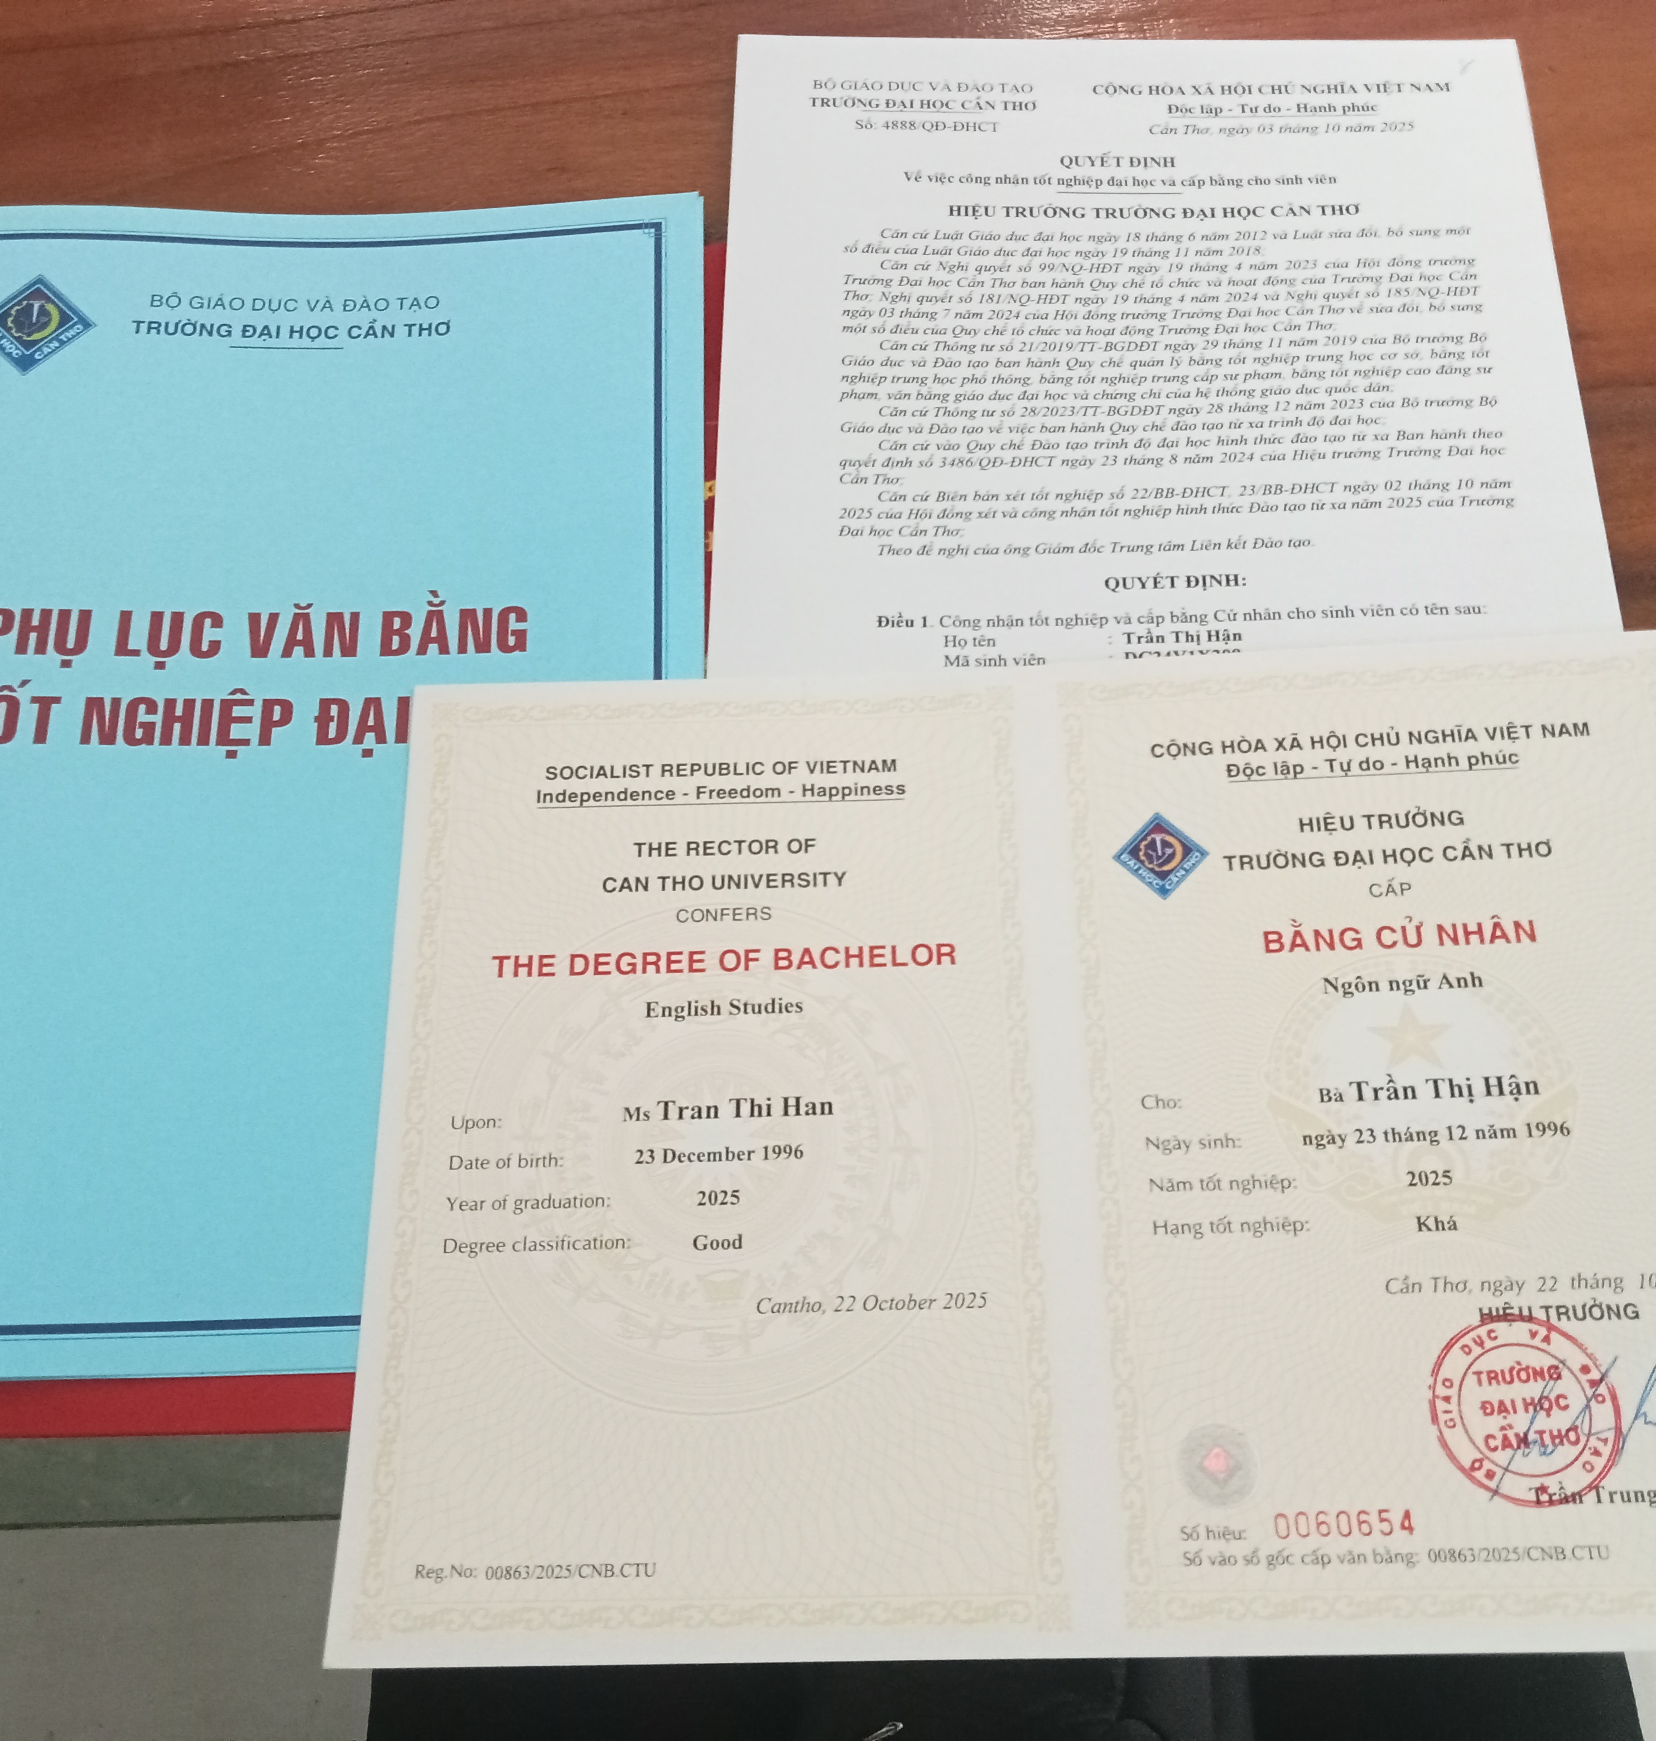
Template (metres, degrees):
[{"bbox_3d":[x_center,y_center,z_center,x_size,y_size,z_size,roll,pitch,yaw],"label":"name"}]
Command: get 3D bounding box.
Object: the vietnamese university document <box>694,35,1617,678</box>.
[{"bbox_3d":[0.078,-0.090,0.447,0.210,0.004,0.297,1,66,1],"label":"vietnamese university document"}]

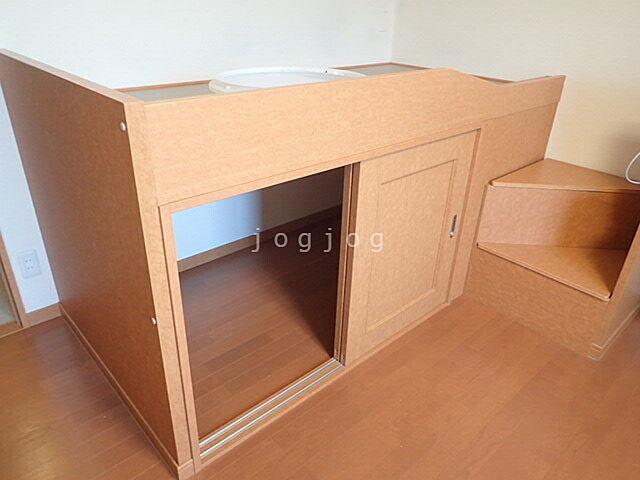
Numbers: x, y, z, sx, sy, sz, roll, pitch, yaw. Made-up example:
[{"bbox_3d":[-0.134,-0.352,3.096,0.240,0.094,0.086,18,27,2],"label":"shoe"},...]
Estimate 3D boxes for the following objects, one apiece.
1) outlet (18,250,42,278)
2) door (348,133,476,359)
[{"bbox_3d":[-1.210,0.101,1.929,0.070,0.119,0.010,-21,35,-38],"label":"outlet"},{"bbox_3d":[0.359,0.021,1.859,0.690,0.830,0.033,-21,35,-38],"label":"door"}]

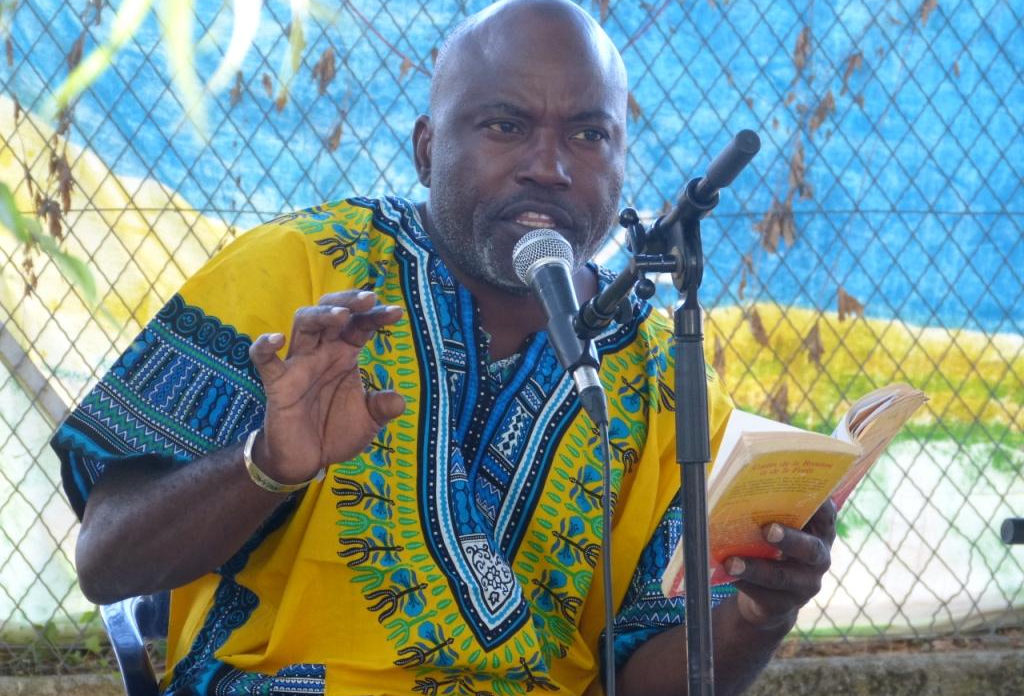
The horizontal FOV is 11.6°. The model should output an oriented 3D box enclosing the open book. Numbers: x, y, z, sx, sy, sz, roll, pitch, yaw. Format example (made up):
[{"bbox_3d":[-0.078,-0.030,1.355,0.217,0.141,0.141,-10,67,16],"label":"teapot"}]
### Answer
[{"bbox_3d":[0.229,0.115,4.100,0.200,0.055,0.172,-18,-23,-41],"label":"open book"}]

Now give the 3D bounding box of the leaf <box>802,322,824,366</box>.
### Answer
[{"bbox_3d":[0.433,-0.006,7.225,0.032,0.066,0.024,-1,0,-14],"label":"leaf"}]

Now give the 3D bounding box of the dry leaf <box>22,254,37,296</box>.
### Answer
[{"bbox_3d":[-0.703,-0.106,7.330,0.020,0.061,0.012,0,1,16],"label":"dry leaf"}]

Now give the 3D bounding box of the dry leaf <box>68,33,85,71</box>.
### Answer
[{"bbox_3d":[-0.636,-0.433,7.347,0.023,0.056,0.014,0,1,16],"label":"dry leaf"}]

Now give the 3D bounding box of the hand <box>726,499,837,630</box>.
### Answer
[{"bbox_3d":[0.220,0.176,4.100,0.080,0.105,0.085,20,8,42],"label":"hand"}]

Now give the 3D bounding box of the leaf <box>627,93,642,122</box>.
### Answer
[{"bbox_3d":[0.174,-0.342,7.151,0.023,0.043,0.018,-1,0,-14],"label":"leaf"}]

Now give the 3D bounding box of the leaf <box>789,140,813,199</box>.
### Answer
[{"bbox_3d":[0.414,-0.256,7.220,0.035,0.083,0.024,-1,0,-14],"label":"leaf"}]

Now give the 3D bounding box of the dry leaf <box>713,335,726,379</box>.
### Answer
[{"bbox_3d":[0.296,0.012,7.186,0.020,0.063,0.016,-1,0,-14],"label":"dry leaf"}]

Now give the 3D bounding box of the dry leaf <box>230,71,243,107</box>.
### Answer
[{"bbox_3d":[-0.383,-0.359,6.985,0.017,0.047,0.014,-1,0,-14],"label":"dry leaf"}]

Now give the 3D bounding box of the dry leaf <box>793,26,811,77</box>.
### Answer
[{"bbox_3d":[0.439,-0.449,7.620,0.027,0.076,0.016,0,1,16],"label":"dry leaf"}]

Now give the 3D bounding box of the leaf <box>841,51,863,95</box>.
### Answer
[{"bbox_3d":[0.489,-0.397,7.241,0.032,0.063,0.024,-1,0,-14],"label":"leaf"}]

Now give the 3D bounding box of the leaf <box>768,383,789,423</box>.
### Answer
[{"bbox_3d":[0.403,0.083,7.612,0.030,0.060,0.018,0,1,16],"label":"leaf"}]

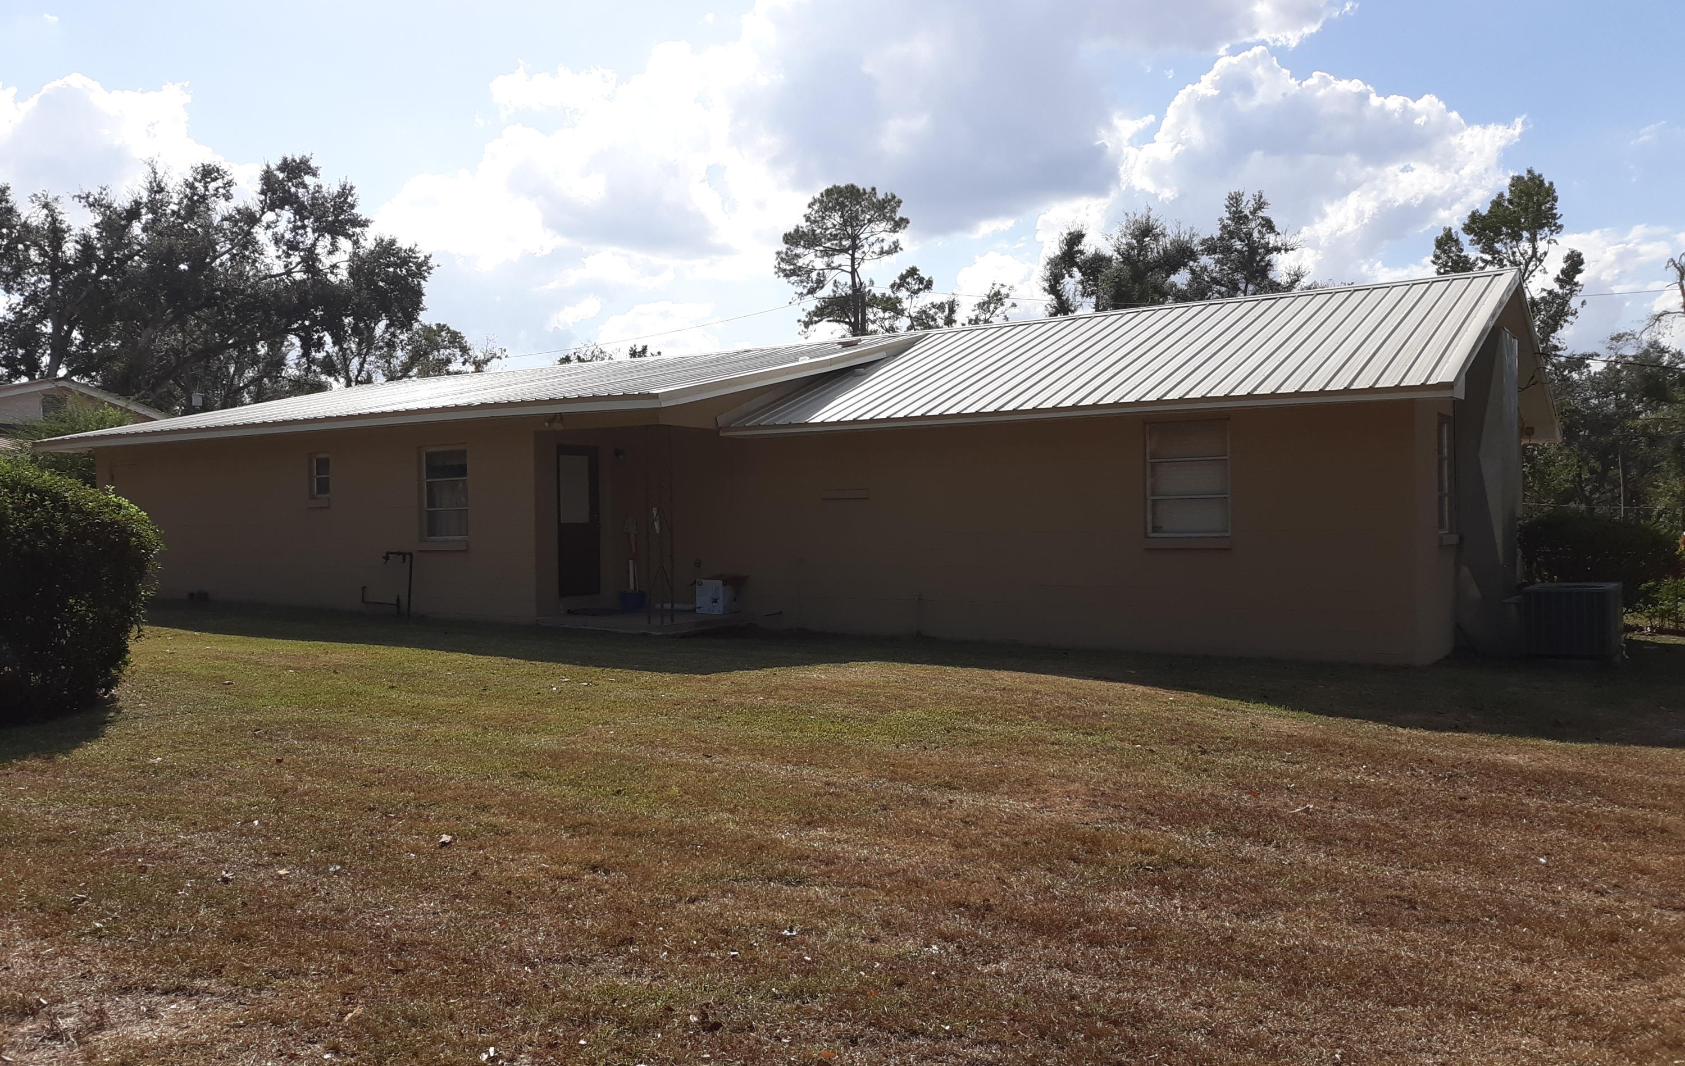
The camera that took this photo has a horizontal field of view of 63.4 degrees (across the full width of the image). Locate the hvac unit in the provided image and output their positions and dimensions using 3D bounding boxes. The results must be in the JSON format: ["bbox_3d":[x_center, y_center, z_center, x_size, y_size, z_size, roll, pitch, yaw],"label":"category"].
[{"bbox_3d":[7.425,0.877,13.853,0.806,0.694,0.806,0,0,36],"label":"hvac unit"}]

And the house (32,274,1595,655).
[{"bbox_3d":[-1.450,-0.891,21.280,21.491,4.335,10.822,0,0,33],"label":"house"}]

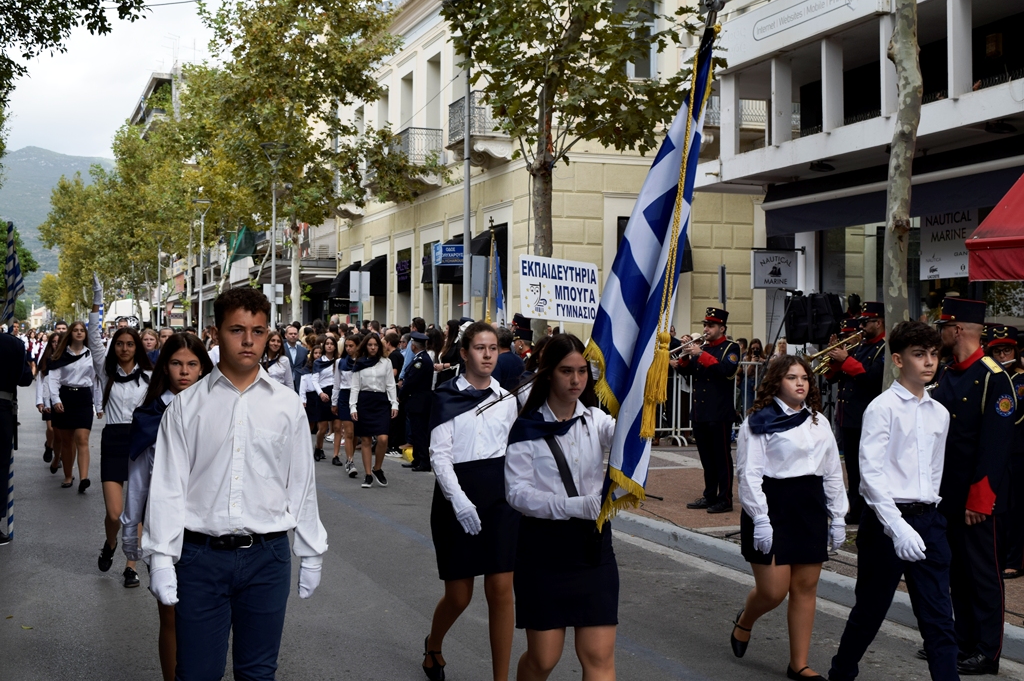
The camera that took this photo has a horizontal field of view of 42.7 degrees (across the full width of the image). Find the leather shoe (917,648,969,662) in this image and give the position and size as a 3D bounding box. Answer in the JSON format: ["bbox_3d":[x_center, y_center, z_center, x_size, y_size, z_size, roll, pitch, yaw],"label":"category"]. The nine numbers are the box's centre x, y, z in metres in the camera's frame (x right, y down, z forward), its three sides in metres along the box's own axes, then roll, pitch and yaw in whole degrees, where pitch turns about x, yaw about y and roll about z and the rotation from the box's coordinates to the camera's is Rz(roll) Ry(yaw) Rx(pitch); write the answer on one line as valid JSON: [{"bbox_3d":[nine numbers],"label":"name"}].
[{"bbox_3d":[2.171,1.575,6.600,0.290,0.095,0.110,0,0,-9],"label":"leather shoe"}]

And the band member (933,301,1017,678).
[{"bbox_3d":[2.263,0.708,6.500,0.420,1.840,0.520,0,0,-16],"label":"band member"}]

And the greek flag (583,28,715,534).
[{"bbox_3d":[0.432,-0.227,4.300,0.310,1.640,0.270,10,9,6],"label":"greek flag"}]

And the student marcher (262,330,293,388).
[{"bbox_3d":[-2.628,0.725,14.600,0.460,1.650,0.360,1,-1,-21],"label":"student marcher"}]

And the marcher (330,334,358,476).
[{"bbox_3d":[-1.862,0.740,14.900,0.450,1.630,0.420,1,-1,-21],"label":"marcher"}]

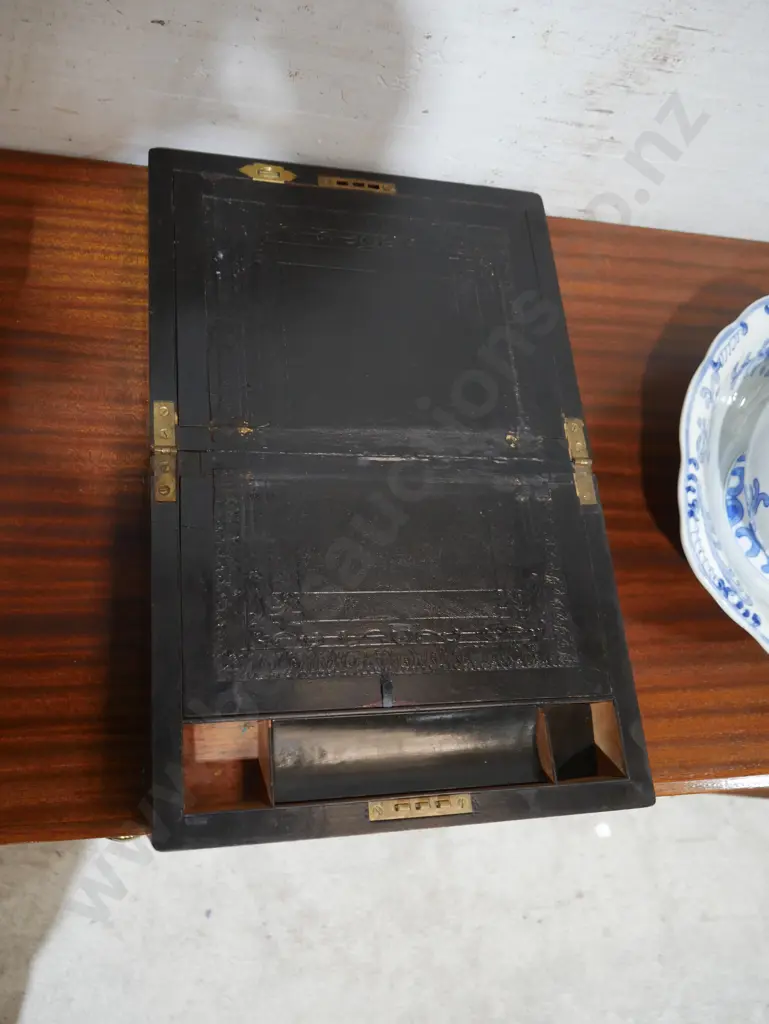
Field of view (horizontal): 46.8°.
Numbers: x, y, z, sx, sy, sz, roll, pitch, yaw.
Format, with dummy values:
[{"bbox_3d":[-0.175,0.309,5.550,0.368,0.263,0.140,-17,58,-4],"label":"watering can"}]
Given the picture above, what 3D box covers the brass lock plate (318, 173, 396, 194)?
[{"bbox_3d":[-0.021,-0.260,0.709,0.064,0.003,0.011,0,70,-16],"label":"brass lock plate"}]

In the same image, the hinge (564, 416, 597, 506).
[{"bbox_3d":[0.149,-0.038,0.674,0.014,0.005,0.071,0,70,-16],"label":"hinge"}]

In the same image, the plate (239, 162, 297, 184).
[{"bbox_3d":[-0.090,-0.262,0.690,0.044,0.003,0.016,0,70,-16],"label":"plate"}]

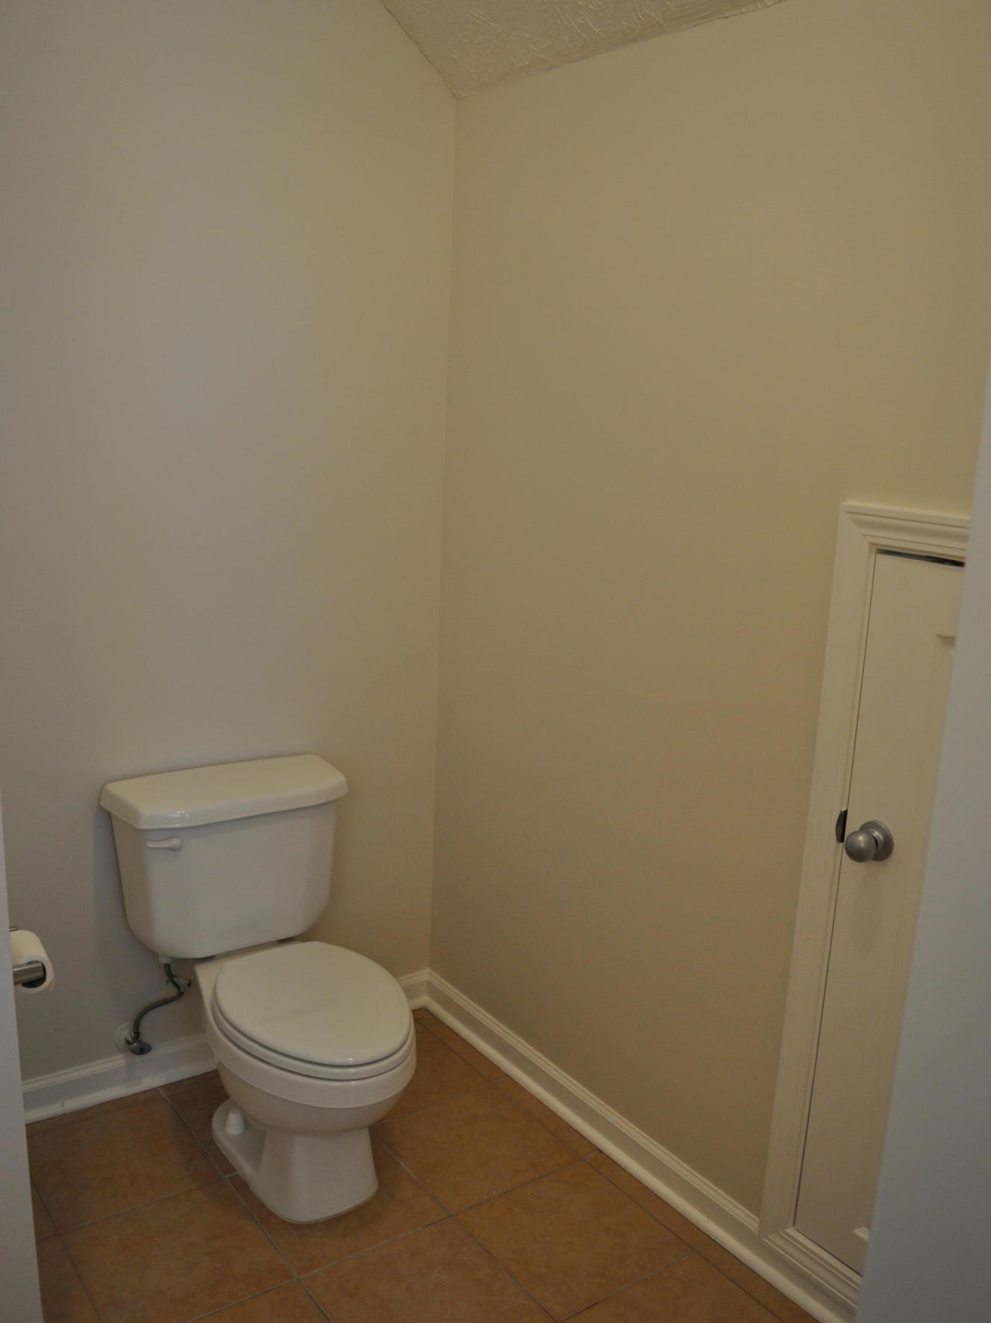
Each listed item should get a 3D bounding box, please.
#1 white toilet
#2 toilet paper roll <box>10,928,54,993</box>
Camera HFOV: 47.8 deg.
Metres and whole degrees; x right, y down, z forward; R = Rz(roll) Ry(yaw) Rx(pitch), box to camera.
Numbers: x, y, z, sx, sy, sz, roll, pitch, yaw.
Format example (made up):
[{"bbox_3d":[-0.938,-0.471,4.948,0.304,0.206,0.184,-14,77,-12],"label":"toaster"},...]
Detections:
[{"bbox_3d":[-0.429,0.678,2.275,0.495,0.740,0.760,-6,15,-35],"label":"white toilet"},{"bbox_3d":[-0.770,0.492,1.829,0.075,0.075,0.098,-6,15,-35],"label":"toilet paper roll"}]

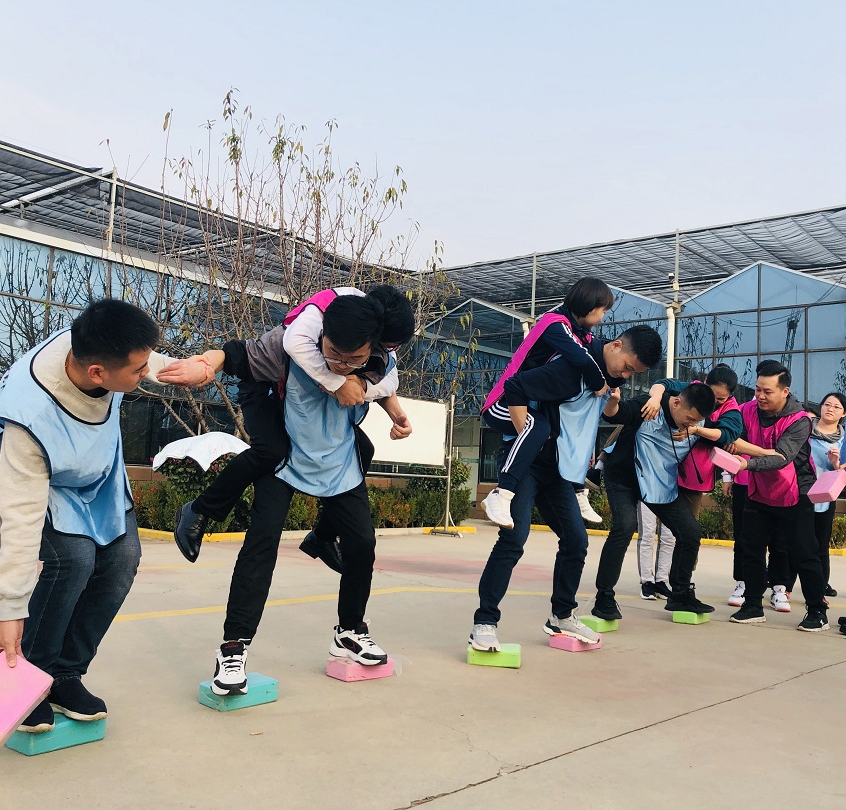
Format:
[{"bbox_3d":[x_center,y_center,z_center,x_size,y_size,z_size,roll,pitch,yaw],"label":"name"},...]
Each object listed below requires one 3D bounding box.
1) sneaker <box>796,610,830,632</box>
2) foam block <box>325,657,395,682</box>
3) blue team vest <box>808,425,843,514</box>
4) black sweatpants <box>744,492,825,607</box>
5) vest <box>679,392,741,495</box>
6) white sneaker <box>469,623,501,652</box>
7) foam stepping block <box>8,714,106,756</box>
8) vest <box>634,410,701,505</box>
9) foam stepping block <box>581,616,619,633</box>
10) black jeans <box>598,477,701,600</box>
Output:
[{"bbox_3d":[2.272,1.241,5.063,0.105,0.120,0.280,-2,-6,44],"label":"sneaker"},{"bbox_3d":[-0.235,0.989,3.296,0.214,0.066,0.138,7,-7,-39],"label":"foam block"},{"bbox_3d":[3.056,0.487,6.600,0.400,0.630,0.270,1,-5,14],"label":"blue team vest"},{"bbox_3d":[2.186,0.810,5.298,0.350,0.900,0.480,7,-6,-44],"label":"black sweatpants"},{"bbox_3d":[1.638,0.213,5.100,0.380,0.550,0.270,6,11,-15],"label":"vest"},{"bbox_3d":[0.276,1.017,3.901,0.105,0.115,0.290,3,-5,-10],"label":"white sneaker"},{"bbox_3d":[-0.980,0.864,2.329,0.138,0.066,0.214,-1,-7,38],"label":"foam stepping block"},{"bbox_3d":[1.283,0.279,4.820,0.390,0.550,0.300,9,15,-46],"label":"vest"},{"bbox_3d":[0.940,1.177,4.707,0.143,0.070,0.218,-1,-6,41],"label":"foam stepping block"},{"bbox_3d":[1.249,0.734,4.840,0.570,0.650,0.380,6,-6,-40],"label":"black jeans"}]

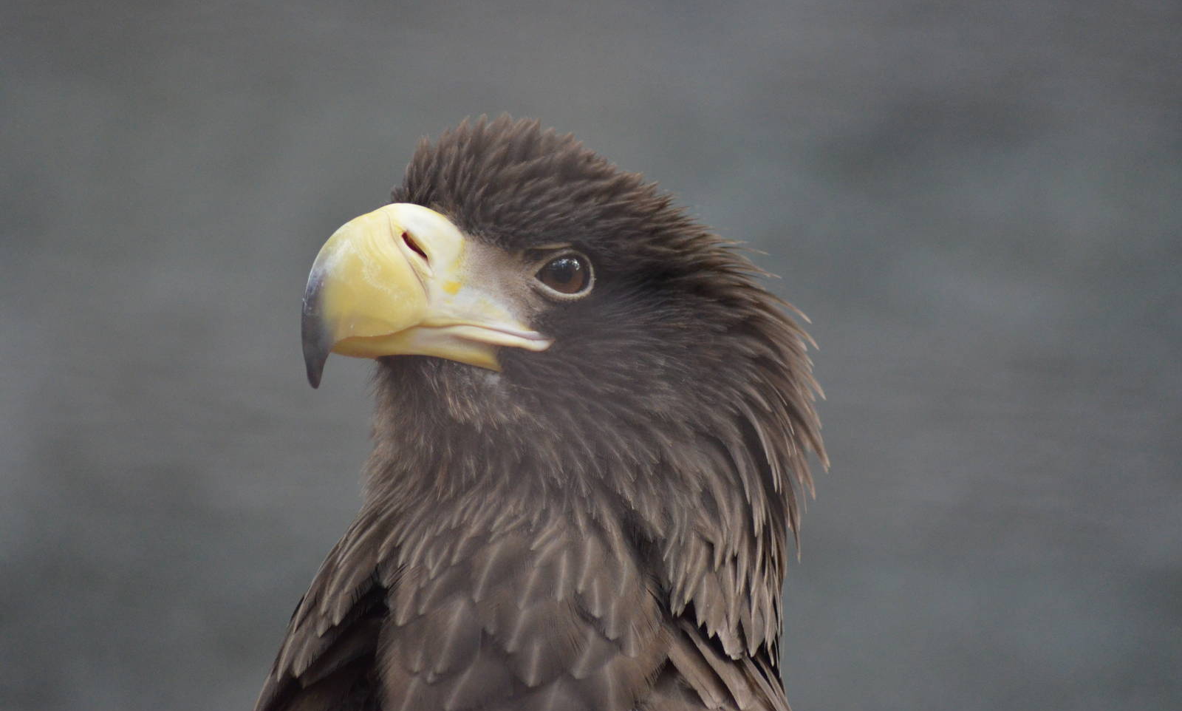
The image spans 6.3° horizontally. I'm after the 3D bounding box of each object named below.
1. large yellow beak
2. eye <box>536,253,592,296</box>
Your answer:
[{"bbox_3d":[-0.069,-0.024,4.200,0.098,0.071,0.050,0,0,-32],"label":"large yellow beak"},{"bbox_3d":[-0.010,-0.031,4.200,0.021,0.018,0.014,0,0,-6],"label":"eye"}]

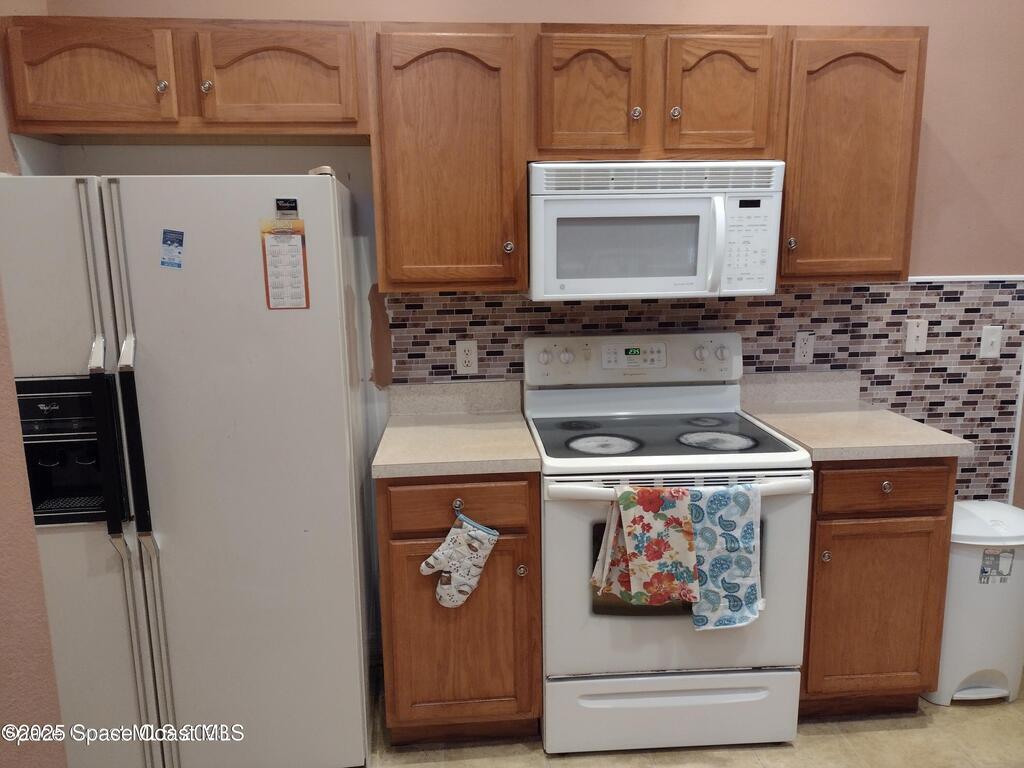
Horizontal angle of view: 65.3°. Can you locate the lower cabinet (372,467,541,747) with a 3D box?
[{"bbox_3d":[-0.163,0.626,2.589,0.456,0.879,0.635,-2,11,-4],"label":"lower cabinet"}]

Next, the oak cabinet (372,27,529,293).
[{"bbox_3d":[-0.193,-0.679,2.494,0.454,0.762,0.344,-2,11,-4],"label":"oak cabinet"}]

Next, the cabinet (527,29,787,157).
[{"bbox_3d":[0.416,-0.882,2.502,0.774,0.384,0.344,-2,11,-4],"label":"cabinet"}]

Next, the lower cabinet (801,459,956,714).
[{"bbox_3d":[1.058,0.590,2.676,0.446,0.879,0.635,-2,11,-4],"label":"lower cabinet"}]

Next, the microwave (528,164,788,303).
[{"bbox_3d":[0.422,-0.488,2.546,0.763,0.410,0.402,-2,11,-4],"label":"microwave"}]

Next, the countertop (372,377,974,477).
[{"bbox_3d":[0.451,0.104,2.538,1.714,0.149,0.638,-2,11,-4],"label":"countertop"}]

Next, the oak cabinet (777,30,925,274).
[{"bbox_3d":[1.023,-0.714,2.580,0.437,0.762,0.344,-2,11,-4],"label":"oak cabinet"}]

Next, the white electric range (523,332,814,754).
[{"bbox_3d":[0.451,0.466,2.563,0.766,1.184,0.678,-2,11,-4],"label":"white electric range"}]

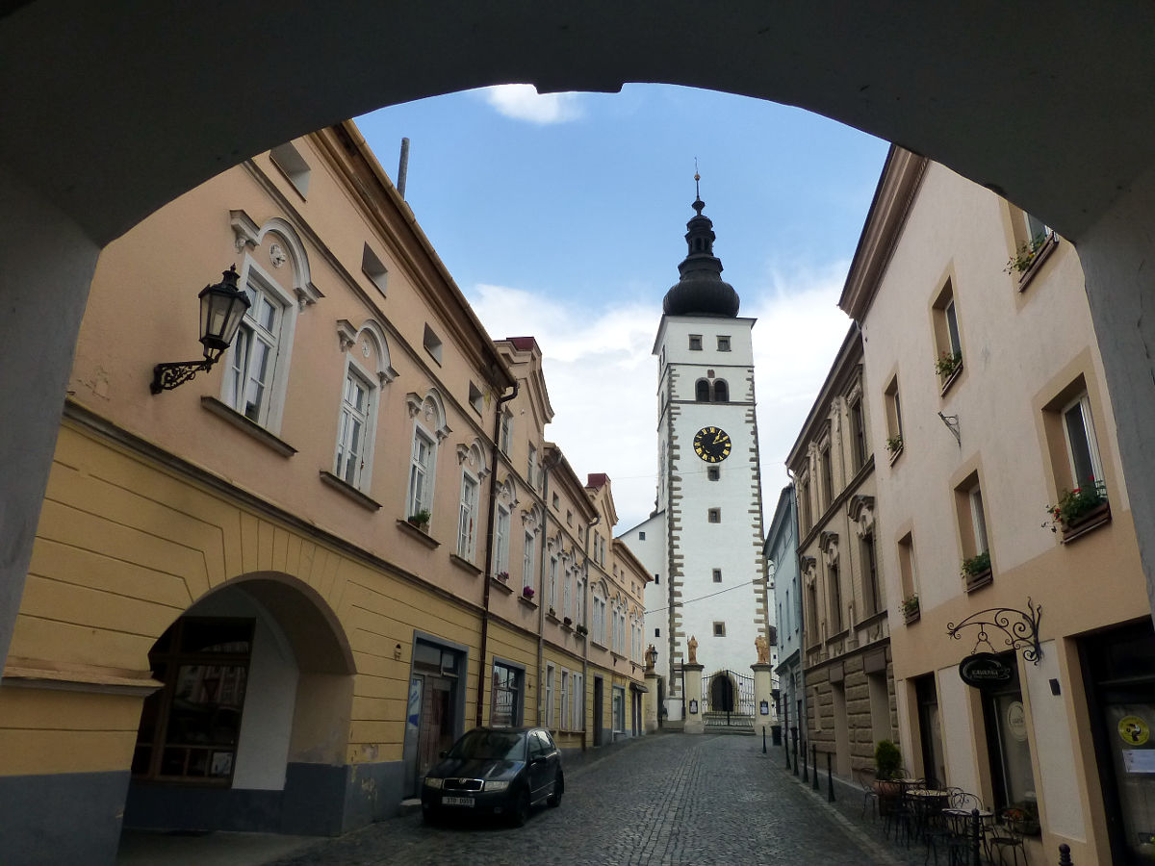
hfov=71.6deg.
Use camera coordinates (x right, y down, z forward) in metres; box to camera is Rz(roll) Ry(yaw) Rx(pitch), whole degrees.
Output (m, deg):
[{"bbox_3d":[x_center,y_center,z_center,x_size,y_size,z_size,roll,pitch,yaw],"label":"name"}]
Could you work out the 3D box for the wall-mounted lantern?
[{"bbox_3d":[-3.877,-1.106,8.309,0.880,1.460,0.520,-3,-21,11],"label":"wall-mounted lantern"}]

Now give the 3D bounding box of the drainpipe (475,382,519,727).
[{"bbox_3d":[-1.852,3.116,18.608,0.550,9.400,0.150,-3,-21,11],"label":"drainpipe"}]

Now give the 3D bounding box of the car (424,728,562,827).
[{"bbox_3d":[-1.427,6.028,14.253,1.670,1.450,3.970,-3,-18,11],"label":"car"}]

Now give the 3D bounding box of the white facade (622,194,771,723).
[{"bbox_3d":[8.806,-1.224,55.470,6.400,40.100,6.300,2,-21,-1],"label":"white facade"}]

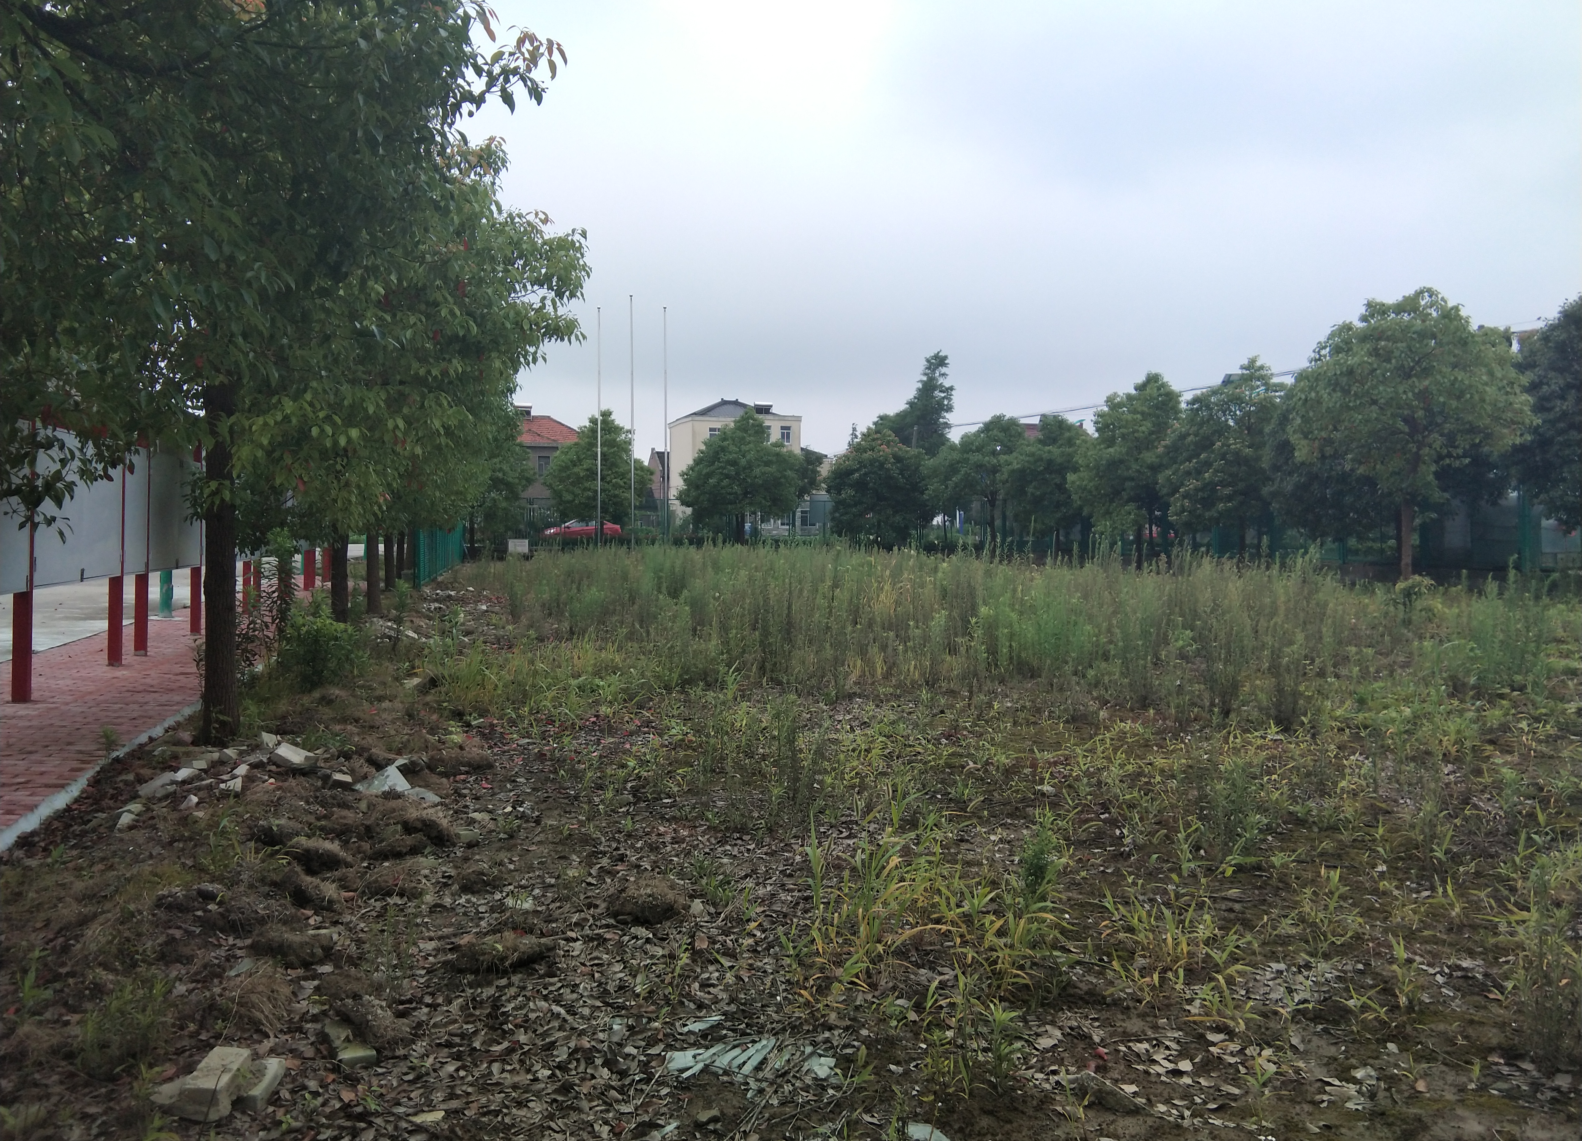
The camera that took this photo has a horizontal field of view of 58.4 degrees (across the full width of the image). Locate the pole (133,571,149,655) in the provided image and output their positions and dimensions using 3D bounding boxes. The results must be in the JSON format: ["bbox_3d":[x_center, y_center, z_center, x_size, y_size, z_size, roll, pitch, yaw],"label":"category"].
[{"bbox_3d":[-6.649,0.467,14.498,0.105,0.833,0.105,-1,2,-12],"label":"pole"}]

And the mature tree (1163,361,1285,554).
[{"bbox_3d":[10.824,-2.428,34.940,3.600,5.630,3.600,0,2,0],"label":"mature tree"}]

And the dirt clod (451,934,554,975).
[{"bbox_3d":[-0.900,1.179,4.414,0.330,0.085,0.210,0,2,-12],"label":"dirt clod"}]

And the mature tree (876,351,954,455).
[{"bbox_3d":[8.015,-7.654,89.815,5.200,12.455,5.200,0,2,-13],"label":"mature tree"}]

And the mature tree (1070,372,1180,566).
[{"bbox_3d":[11.369,-3.374,47.922,3.900,6.646,3.900,0,2,-13],"label":"mature tree"}]

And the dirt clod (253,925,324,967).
[{"bbox_3d":[-1.598,1.177,4.500,0.230,0.115,0.180,-1,2,-12],"label":"dirt clod"}]

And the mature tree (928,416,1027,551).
[{"bbox_3d":[8.237,-3.538,60.422,4.300,6.243,4.300,0,2,0],"label":"mature tree"}]

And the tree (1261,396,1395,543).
[{"bbox_3d":[12.739,-1.820,32.959,3.900,4.540,3.900,0,2,0],"label":"tree"}]

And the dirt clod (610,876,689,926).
[{"bbox_3d":[-0.502,1.168,5.030,0.275,0.145,0.220,-1,2,-12],"label":"dirt clod"}]

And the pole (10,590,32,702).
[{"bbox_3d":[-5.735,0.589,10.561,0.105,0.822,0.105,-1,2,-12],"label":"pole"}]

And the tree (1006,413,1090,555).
[{"bbox_3d":[8.568,-2.533,45.943,3.500,5.140,3.500,0,2,0],"label":"tree"}]

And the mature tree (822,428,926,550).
[{"bbox_3d":[3.638,-3.219,59.928,4.300,5.620,4.300,0,2,0],"label":"mature tree"}]

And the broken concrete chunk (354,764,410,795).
[{"bbox_3d":[-2.027,1.030,7.028,0.280,0.130,0.200,0,2,-16],"label":"broken concrete chunk"}]

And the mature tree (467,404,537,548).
[{"bbox_3d":[-13.986,-3.985,64.000,5.000,7.000,5.000,0,2,0],"label":"mature tree"}]

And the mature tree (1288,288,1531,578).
[{"bbox_3d":[14.845,-3.244,34.000,5.800,7.150,5.600,0,2,0],"label":"mature tree"}]

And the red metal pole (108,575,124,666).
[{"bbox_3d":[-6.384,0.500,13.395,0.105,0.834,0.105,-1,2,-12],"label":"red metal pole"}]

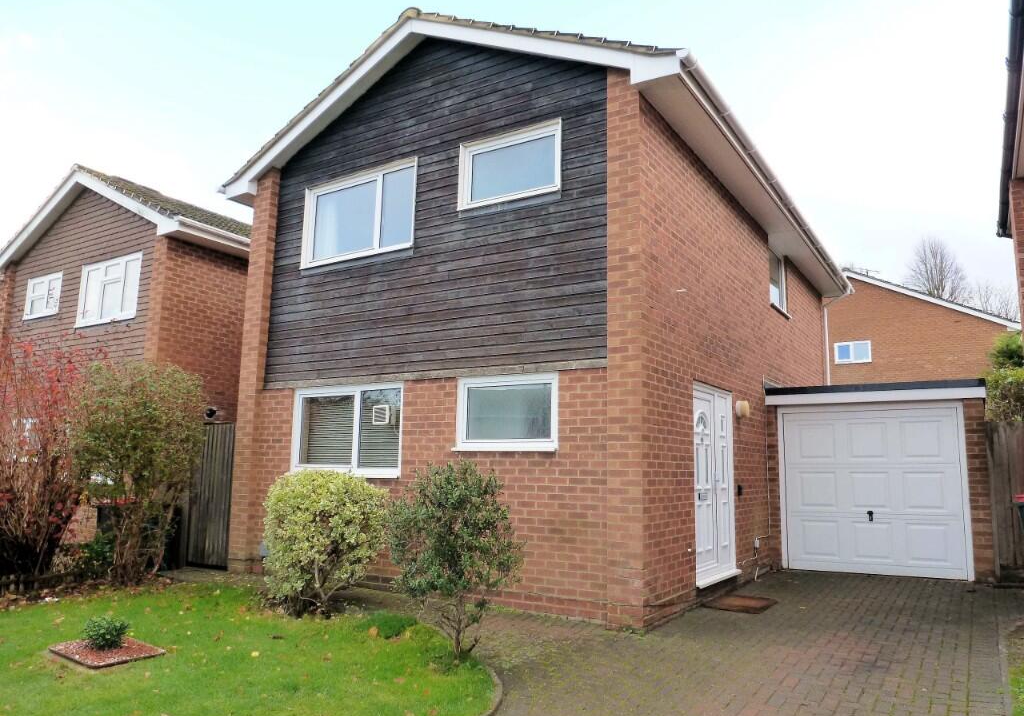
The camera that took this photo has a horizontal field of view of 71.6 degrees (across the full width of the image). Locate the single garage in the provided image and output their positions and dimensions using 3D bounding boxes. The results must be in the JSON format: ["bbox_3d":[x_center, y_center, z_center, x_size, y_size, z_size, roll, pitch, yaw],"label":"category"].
[{"bbox_3d":[5.850,1.838,10.969,2.565,2.379,5.200,-4,-10,33],"label":"single garage"}]

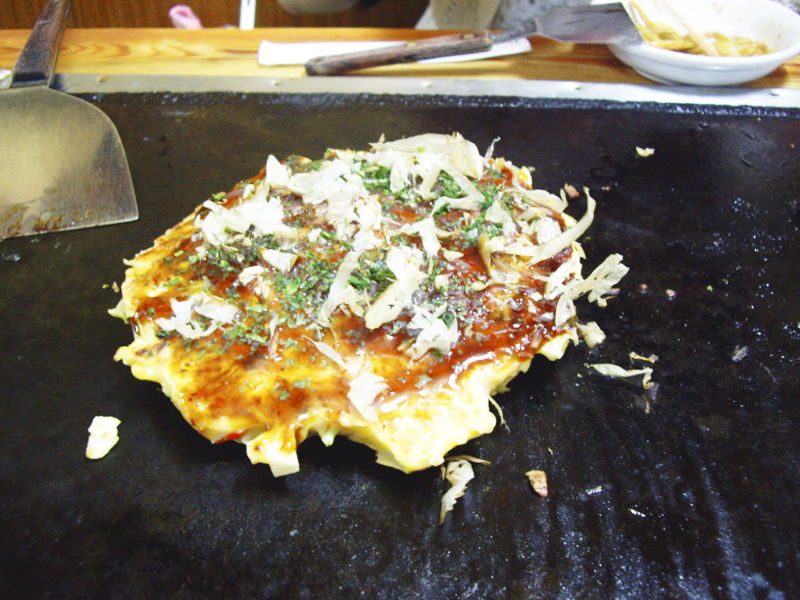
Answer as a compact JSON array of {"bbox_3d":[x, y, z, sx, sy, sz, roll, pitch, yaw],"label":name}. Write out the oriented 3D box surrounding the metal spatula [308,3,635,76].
[{"bbox_3d":[0.045,-0.172,0.582,0.220,0.025,0.069,-6,38,5],"label":"metal spatula"}]

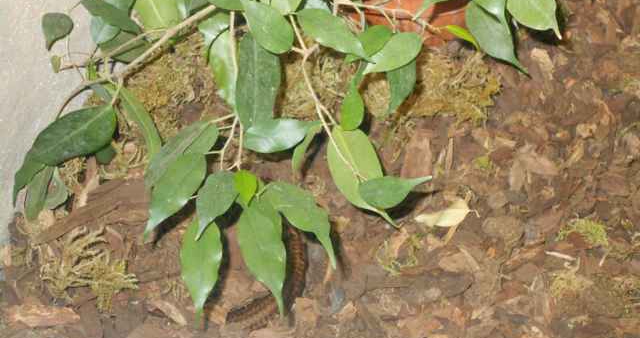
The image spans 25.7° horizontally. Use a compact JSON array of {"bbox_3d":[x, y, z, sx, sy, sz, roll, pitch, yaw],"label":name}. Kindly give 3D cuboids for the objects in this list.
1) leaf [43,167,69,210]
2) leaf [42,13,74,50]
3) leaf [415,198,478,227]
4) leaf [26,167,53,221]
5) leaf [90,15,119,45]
[{"bbox_3d":[-0.196,0.011,1.039,0.018,0.012,0.037,9,75,-3],"label":"leaf"},{"bbox_3d":[-0.190,-0.098,1.012,0.019,0.029,0.010,28,0,-38],"label":"leaf"},{"bbox_3d":[0.090,0.031,1.000,0.046,0.011,0.021,-10,35,-14],"label":"leaf"},{"bbox_3d":[-0.180,0.014,0.900,0.015,0.012,0.041,22,68,-10],"label":"leaf"},{"bbox_3d":[-0.148,-0.096,0.970,0.022,0.009,0.024,-15,73,-7],"label":"leaf"}]

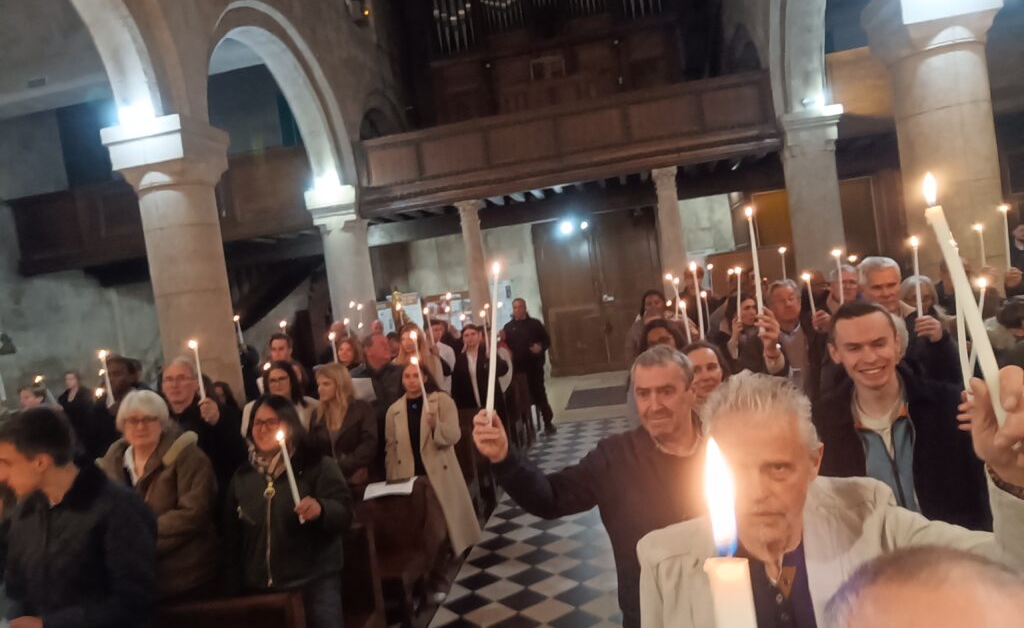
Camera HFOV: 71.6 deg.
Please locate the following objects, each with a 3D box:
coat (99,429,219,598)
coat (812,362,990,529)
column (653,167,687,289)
[{"bbox_3d":[-1.582,0.897,3.177,0.560,0.760,0.380,-8,1,8],"label":"coat"},{"bbox_3d":[1.067,0.474,1.930,0.580,0.720,0.360,-8,1,25],"label":"coat"},{"bbox_3d":[2.665,-0.596,11.508,0.440,3.540,0.440,-8,1,9],"label":"column"}]

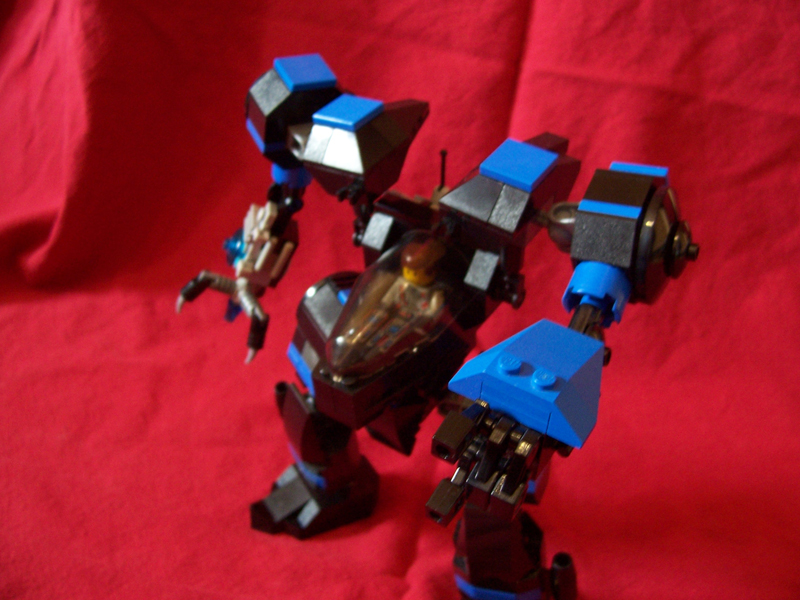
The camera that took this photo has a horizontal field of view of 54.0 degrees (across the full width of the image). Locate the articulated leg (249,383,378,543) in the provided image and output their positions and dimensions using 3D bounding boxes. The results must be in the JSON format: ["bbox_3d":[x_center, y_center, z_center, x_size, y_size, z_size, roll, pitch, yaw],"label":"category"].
[{"bbox_3d":[-0.037,0.064,0.324,0.049,0.057,0.032,-11,28,-25],"label":"articulated leg"}]

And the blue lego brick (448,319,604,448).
[{"bbox_3d":[0.033,0.012,0.176,0.032,0.011,0.032,23,45,24],"label":"blue lego brick"}]

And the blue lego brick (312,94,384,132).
[{"bbox_3d":[-0.016,-0.059,0.249,0.016,0.003,0.016,20,47,30],"label":"blue lego brick"}]

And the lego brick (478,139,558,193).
[{"bbox_3d":[0.034,-0.038,0.221,0.016,0.003,0.016,25,54,24],"label":"lego brick"}]

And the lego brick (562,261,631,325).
[{"bbox_3d":[0.053,-0.002,0.211,0.016,0.016,0.010,13,63,31],"label":"lego brick"}]

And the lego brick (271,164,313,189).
[{"bbox_3d":[-0.039,-0.049,0.289,0.016,0.010,0.016,-14,51,-26],"label":"lego brick"}]

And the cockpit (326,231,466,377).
[{"bbox_3d":[-0.003,0.000,0.220,0.032,0.021,0.049,13,34,25],"label":"cockpit"}]

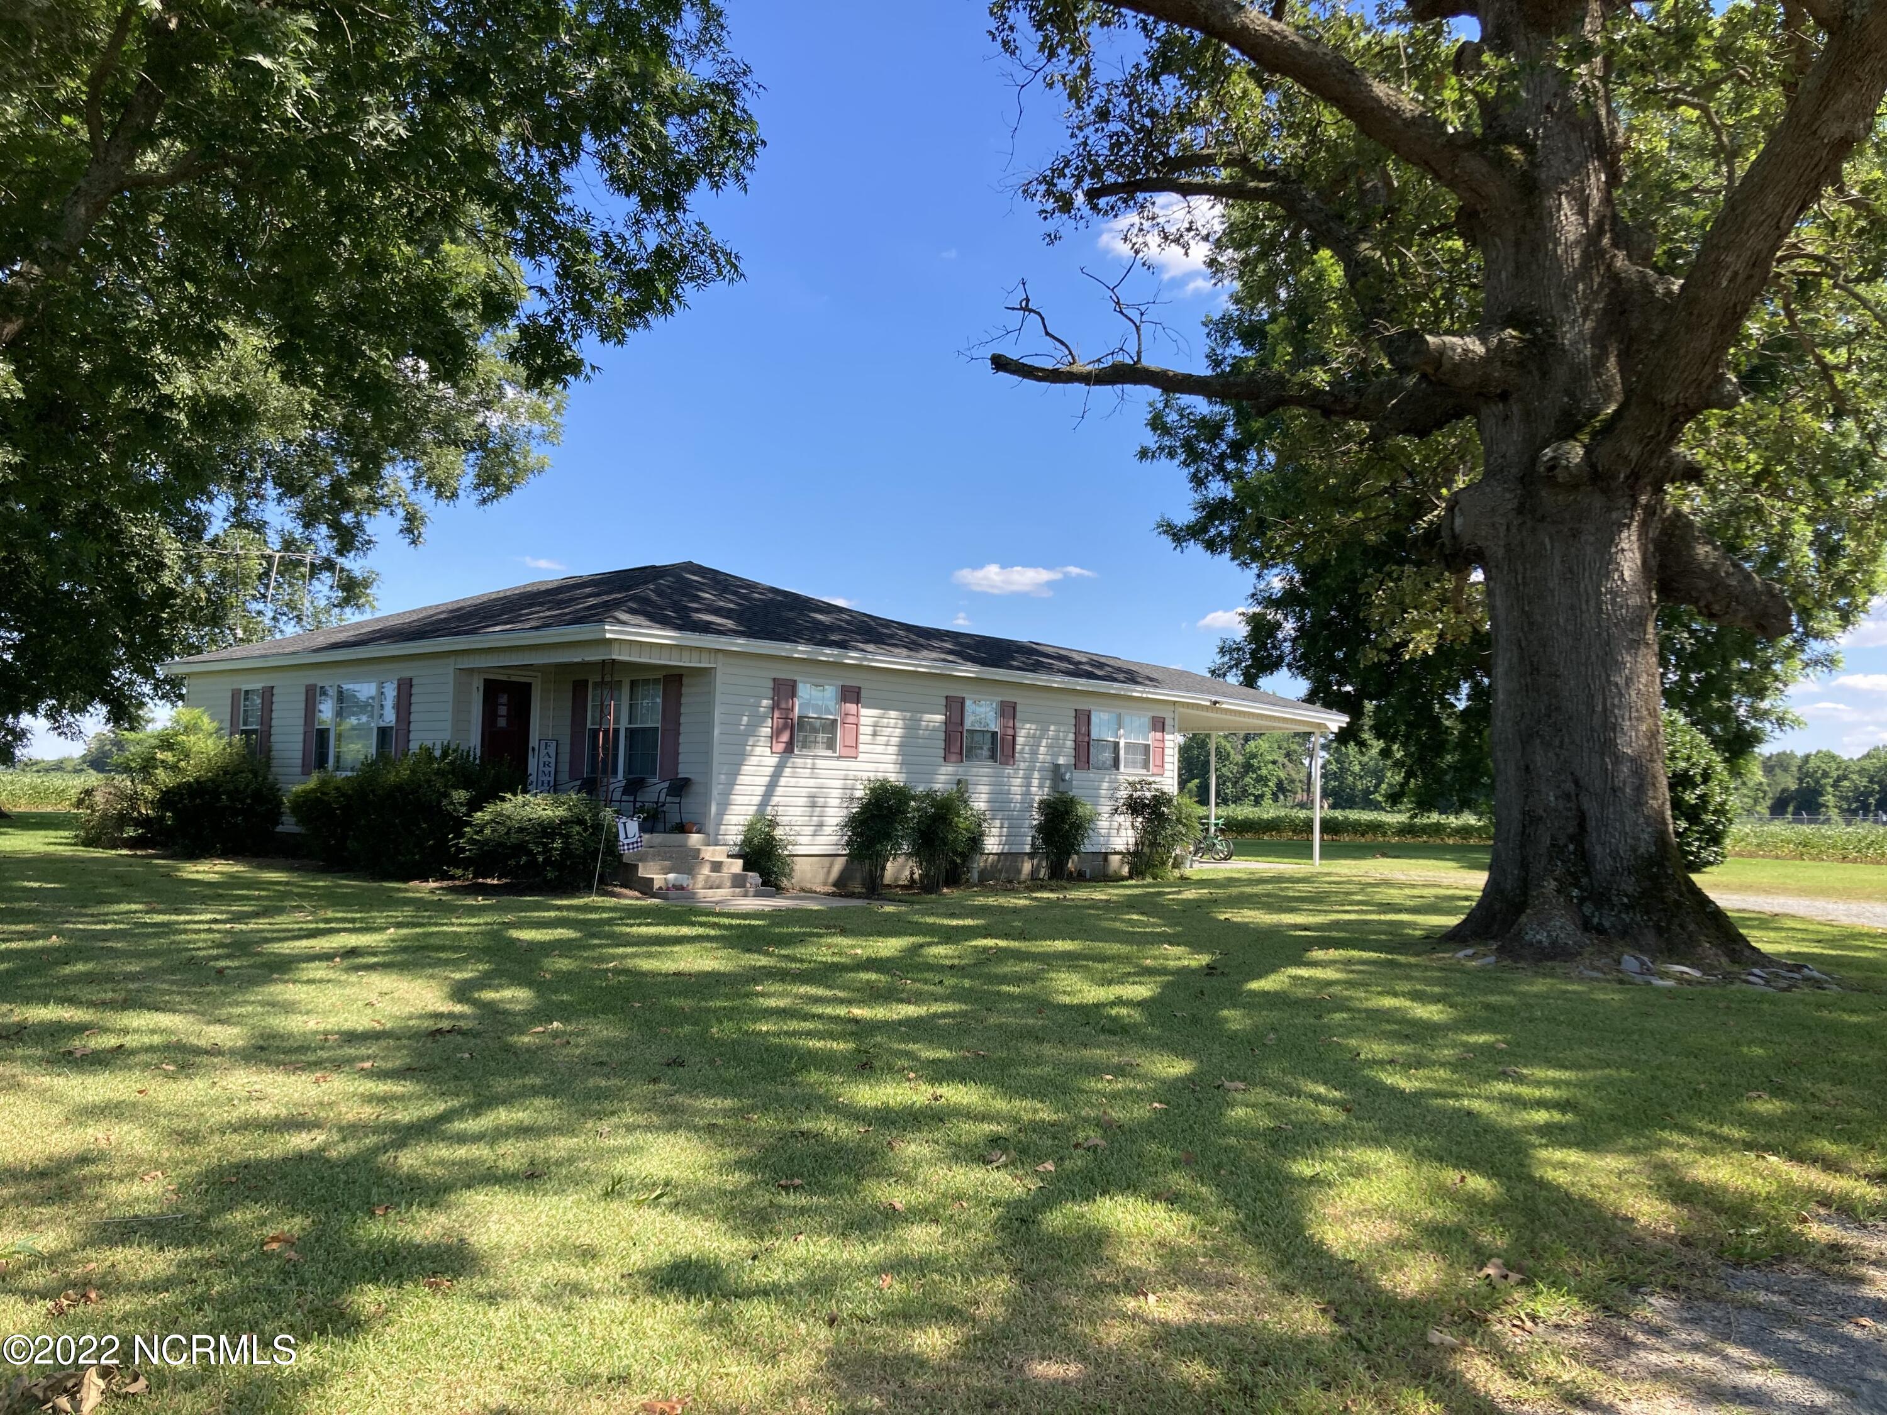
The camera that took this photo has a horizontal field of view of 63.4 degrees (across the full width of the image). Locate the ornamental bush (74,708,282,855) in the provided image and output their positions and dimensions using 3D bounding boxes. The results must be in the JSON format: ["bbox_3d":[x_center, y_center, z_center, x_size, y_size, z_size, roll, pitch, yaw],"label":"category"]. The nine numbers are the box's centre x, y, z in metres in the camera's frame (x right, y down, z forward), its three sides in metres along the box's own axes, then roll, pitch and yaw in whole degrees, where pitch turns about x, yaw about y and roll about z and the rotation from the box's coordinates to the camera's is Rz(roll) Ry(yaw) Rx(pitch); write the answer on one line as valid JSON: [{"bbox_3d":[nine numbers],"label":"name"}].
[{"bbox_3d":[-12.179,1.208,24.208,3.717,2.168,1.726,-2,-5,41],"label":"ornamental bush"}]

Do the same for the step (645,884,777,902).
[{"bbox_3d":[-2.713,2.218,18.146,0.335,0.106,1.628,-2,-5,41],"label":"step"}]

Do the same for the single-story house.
[{"bbox_3d":[-2.369,0.222,29.189,12.302,5.575,19.231,-2,-5,41],"label":"single-story house"}]

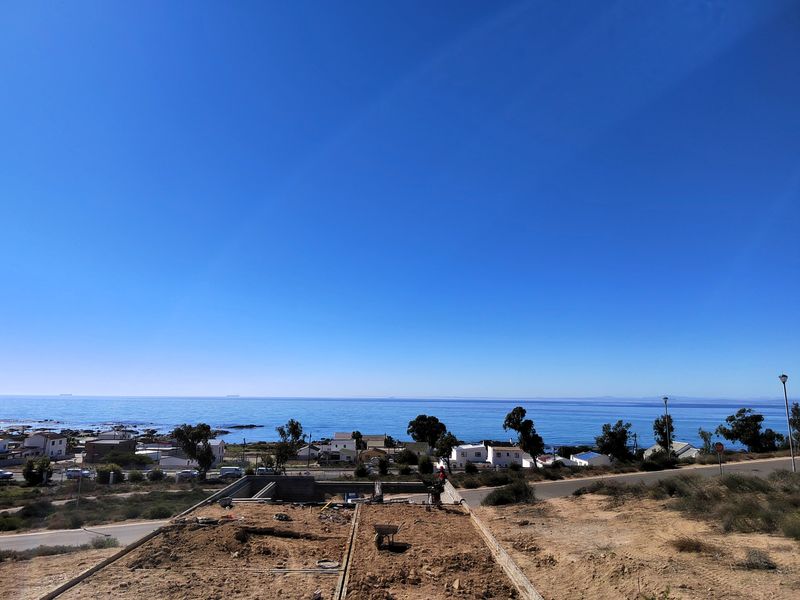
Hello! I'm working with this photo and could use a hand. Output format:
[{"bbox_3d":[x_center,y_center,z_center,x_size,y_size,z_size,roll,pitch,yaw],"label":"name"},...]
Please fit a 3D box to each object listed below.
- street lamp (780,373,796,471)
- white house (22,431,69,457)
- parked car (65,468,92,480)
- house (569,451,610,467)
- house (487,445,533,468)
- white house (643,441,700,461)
[{"bbox_3d":[26.350,8.397,36.033,0.520,6.600,0.520,1,-10,0],"label":"street lamp"},{"bbox_3d":[-105.941,43.666,158.981,6.700,6.900,9.000,1,-10,0],"label":"white house"},{"bbox_3d":[-64.432,35.018,106.775,4.200,1.650,1.750,1,-10,0],"label":"parked car"},{"bbox_3d":[47.617,39.908,132.056,6.800,4.000,11.500,1,-10,0],"label":"house"},{"bbox_3d":[28.109,40.388,136.499,9.700,5.600,8.500,0,-10,3],"label":"house"},{"bbox_3d":[74.688,42.420,146.906,9.000,5.500,11.000,5,-11,-22],"label":"white house"}]

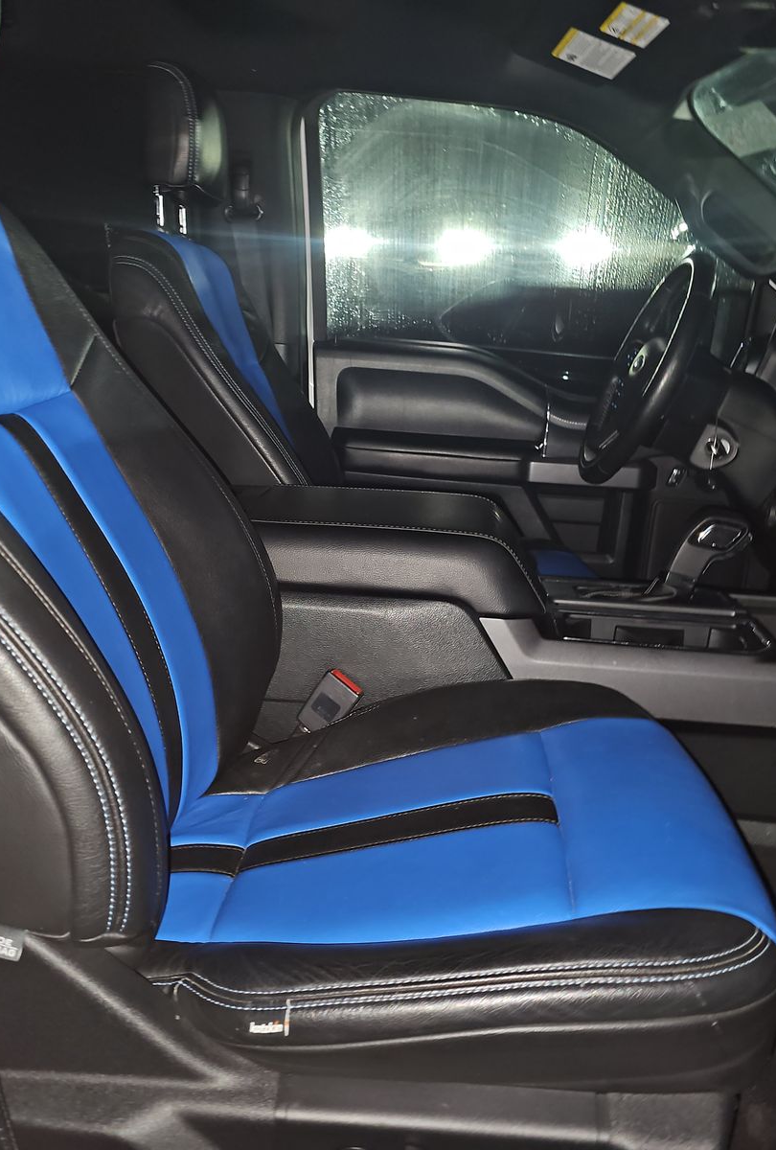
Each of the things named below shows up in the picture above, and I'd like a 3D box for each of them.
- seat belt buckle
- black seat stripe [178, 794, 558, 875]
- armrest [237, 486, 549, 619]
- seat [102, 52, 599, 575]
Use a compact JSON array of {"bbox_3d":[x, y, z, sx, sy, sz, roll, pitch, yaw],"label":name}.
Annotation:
[{"bbox_3d":[-0.063,0.141,1.121,0.043,0.073,0.025,31,14,-6],"label":"seat belt buckle"},{"bbox_3d":[-0.030,0.215,0.835,0.335,0.025,0.052,-9,13,6],"label":"black seat stripe"},{"bbox_3d":[0.000,-0.038,1.241,0.390,0.110,0.270,3,15,1],"label":"armrest"},{"bbox_3d":[-0.009,-0.233,1.641,0.800,1.030,0.560,3,14,3],"label":"seat"}]

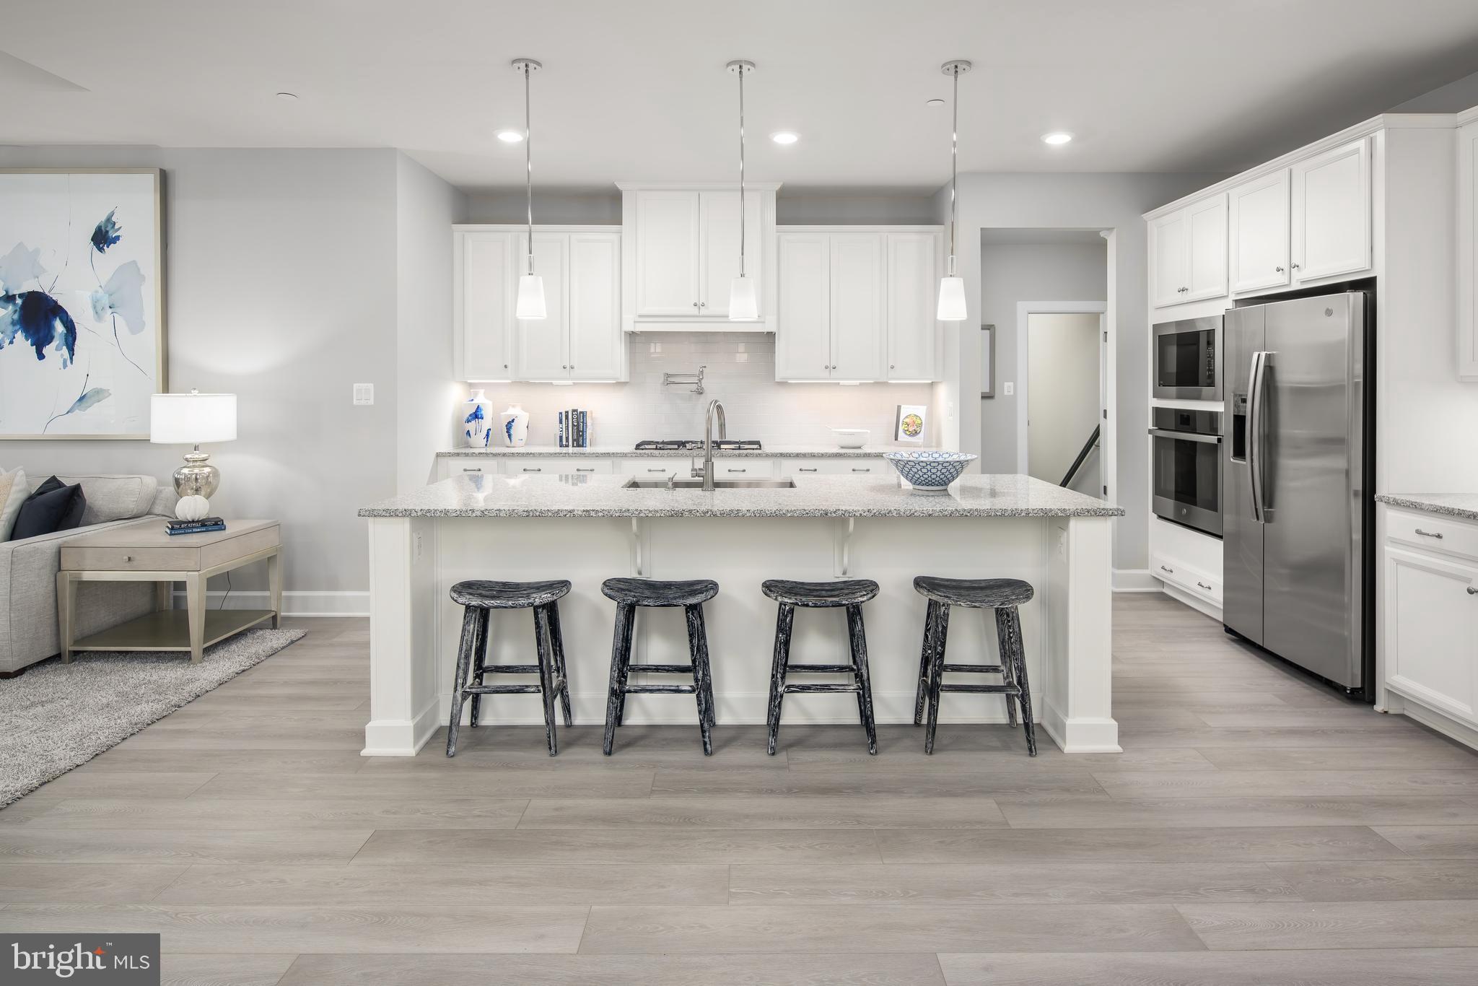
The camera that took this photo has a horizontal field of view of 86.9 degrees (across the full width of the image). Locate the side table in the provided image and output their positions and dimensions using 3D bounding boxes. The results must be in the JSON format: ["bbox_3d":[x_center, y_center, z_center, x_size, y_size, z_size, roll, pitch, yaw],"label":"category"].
[{"bbox_3d":[-2.985,0.506,4.126,0.717,0.591,0.636,0,5,0],"label":"side table"}]

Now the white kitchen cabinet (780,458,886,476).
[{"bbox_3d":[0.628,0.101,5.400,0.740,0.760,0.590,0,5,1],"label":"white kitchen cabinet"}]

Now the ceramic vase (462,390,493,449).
[{"bbox_3d":[-1.830,-0.522,5.470,0.206,0.400,0.206,0,5,1],"label":"ceramic vase"}]

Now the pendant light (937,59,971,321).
[{"bbox_3d":[0.939,-1.302,3.404,0.133,1.111,0.133,0,5,0],"label":"pendant light"}]

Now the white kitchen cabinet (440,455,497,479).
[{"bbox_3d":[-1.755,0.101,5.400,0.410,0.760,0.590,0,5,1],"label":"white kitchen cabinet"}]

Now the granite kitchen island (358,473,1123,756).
[{"bbox_3d":[0.012,0.447,3.439,2.871,0.923,1.040,0,5,0],"label":"granite kitchen island"}]

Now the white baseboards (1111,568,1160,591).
[{"bbox_3d":[2.608,0.572,5.100,0.330,0.150,0.030,0,5,1],"label":"white baseboards"}]

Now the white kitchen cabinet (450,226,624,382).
[{"bbox_3d":[-1.360,-1.327,5.550,1.200,1.080,0.340,0,5,1],"label":"white kitchen cabinet"}]

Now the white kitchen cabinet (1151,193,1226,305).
[{"bbox_3d":[2.993,-1.446,4.720,0.580,0.620,0.830,0,5,1],"label":"white kitchen cabinet"}]

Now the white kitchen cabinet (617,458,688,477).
[{"bbox_3d":[-0.545,0.168,5.414,0.485,0.869,0.566,0,5,0],"label":"white kitchen cabinet"}]

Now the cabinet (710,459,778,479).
[{"bbox_3d":[0.000,0.168,5.414,0.485,0.869,0.566,0,5,0],"label":"cabinet"}]

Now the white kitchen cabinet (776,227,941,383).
[{"bbox_3d":[0.830,-1.327,5.550,1.145,1.080,0.340,0,5,1],"label":"white kitchen cabinet"}]

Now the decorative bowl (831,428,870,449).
[{"bbox_3d":[0.772,-0.382,5.430,0.280,0.140,0.250,0,5,1],"label":"decorative bowl"}]

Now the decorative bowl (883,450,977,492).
[{"bbox_3d":[0.856,-0.097,3.495,0.411,0.148,0.411,0,5,0],"label":"decorative bowl"}]

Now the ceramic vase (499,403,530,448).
[{"bbox_3d":[-1.569,-0.473,5.470,0.200,0.300,0.200,0,5,1],"label":"ceramic vase"}]

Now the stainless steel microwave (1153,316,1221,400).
[{"bbox_3d":[2.893,-0.801,4.700,0.440,0.475,0.755,0,5,1],"label":"stainless steel microwave"}]

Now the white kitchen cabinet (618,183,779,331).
[{"bbox_3d":[-0.278,-1.632,5.535,1.091,1.020,0.465,0,5,0],"label":"white kitchen cabinet"}]

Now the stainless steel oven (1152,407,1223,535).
[{"bbox_3d":[2.919,-0.151,4.702,0.576,0.717,0.757,0,5,0],"label":"stainless steel oven"}]

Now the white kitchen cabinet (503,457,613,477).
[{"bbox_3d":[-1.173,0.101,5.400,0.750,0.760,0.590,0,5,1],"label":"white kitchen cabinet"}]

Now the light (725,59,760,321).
[{"bbox_3d":[0.012,-1.290,3.360,0.127,1.100,0.127,0,5,1],"label":"light"}]

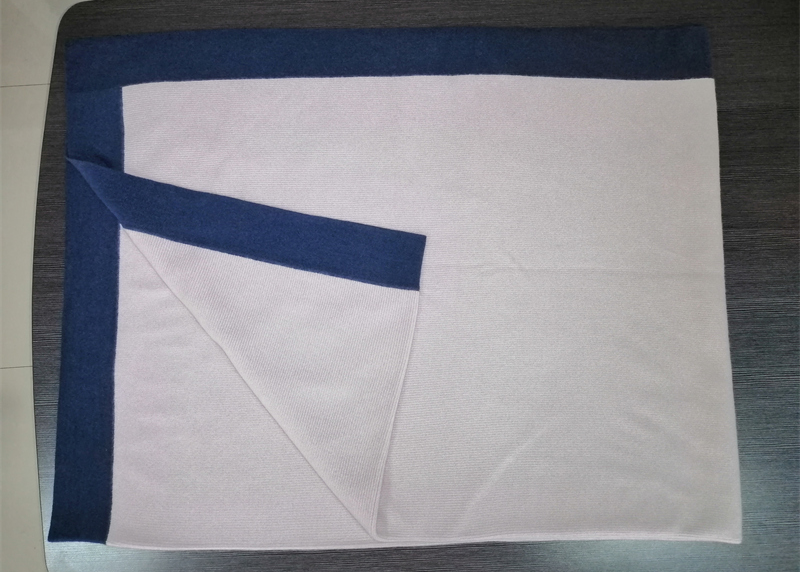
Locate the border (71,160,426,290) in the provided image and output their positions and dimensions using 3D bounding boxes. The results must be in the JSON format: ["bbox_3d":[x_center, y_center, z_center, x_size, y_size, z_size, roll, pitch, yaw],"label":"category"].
[{"bbox_3d":[-0.233,-0.090,0.885,0.553,0.015,0.081,12,85,3],"label":"border"}]

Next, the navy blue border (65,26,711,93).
[{"bbox_3d":[-0.024,-0.349,0.917,0.982,0.012,0.091,-1,85,1],"label":"navy blue border"}]

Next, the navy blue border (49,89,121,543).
[{"bbox_3d":[-0.460,0.034,0.894,0.092,0.012,0.674,-1,85,1],"label":"navy blue border"}]

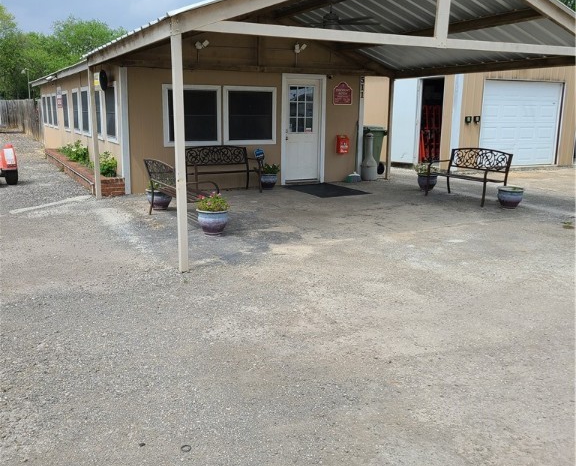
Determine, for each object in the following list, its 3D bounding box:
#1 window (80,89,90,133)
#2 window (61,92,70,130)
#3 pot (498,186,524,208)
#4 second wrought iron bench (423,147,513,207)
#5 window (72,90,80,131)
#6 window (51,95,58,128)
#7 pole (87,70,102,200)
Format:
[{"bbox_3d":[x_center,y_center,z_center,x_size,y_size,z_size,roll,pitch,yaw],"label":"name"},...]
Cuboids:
[{"bbox_3d":[-4.522,-2.706,12.960,0.090,1.070,1.060,-6,14,-28],"label":"window"},{"bbox_3d":[-5.964,-3.272,15.532,0.090,1.070,1.060,-6,14,-28],"label":"window"},{"bbox_3d":[3.584,-0.564,9.253,0.415,0.330,0.415,-6,14,-28],"label":"pot"},{"bbox_3d":[3.116,-1.003,10.022,0.650,0.860,1.320,-7,14,-32],"label":"second wrought iron bench"},{"bbox_3d":[-5.143,-2.950,14.068,0.090,1.070,1.060,-6,14,-28],"label":"window"},{"bbox_3d":[-7.735,-4.008,19.120,0.080,1.140,1.380,-6,13,-27],"label":"window"},{"bbox_3d":[-3.213,-1.642,9.606,0.090,2.160,0.090,-6,13,-27],"label":"pole"}]

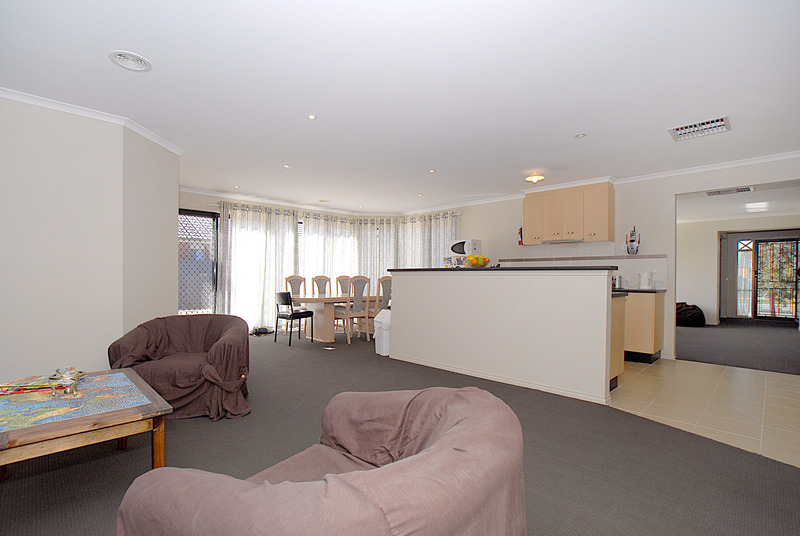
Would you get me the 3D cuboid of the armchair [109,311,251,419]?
[{"bbox_3d":[-1.735,0.777,3.020,0.910,0.740,0.810,0,-1,-14],"label":"armchair"}]

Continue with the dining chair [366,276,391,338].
[{"bbox_3d":[-0.348,0.679,6.314,0.450,1.060,0.550,1,-1,-44],"label":"dining chair"}]

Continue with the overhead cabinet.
[{"bbox_3d":[2.509,-0.759,5.354,1.190,0.800,0.360,-1,-1,43],"label":"overhead cabinet"}]

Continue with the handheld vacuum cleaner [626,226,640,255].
[{"bbox_3d":[3.128,-0.368,4.770,0.165,0.365,0.120,-1,-1,42],"label":"handheld vacuum cleaner"}]

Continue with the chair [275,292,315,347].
[{"bbox_3d":[-1.713,0.792,5.699,0.490,0.810,0.500,-1,-2,45],"label":"chair"}]

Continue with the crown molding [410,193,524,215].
[{"bbox_3d":[1.127,-1.216,6.842,2.591,0.080,0.080,-1,-1,43],"label":"crown molding"}]

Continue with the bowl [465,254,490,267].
[{"bbox_3d":[0.863,-0.084,3.966,0.290,0.150,0.290,0,-1,0],"label":"bowl"}]

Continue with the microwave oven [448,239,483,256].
[{"bbox_3d":[1.175,-0.337,6.392,0.476,0.275,0.354,-1,-1,43],"label":"microwave oven"}]

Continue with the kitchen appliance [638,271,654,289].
[{"bbox_3d":[3.189,0.154,4.607,0.210,0.230,0.155,-1,-1,38],"label":"kitchen appliance"}]

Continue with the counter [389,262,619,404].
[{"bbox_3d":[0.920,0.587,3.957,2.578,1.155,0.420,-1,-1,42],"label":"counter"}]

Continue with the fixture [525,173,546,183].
[{"bbox_3d":[1.787,-1.187,4.696,0.270,0.140,0.270,0,-1,0],"label":"fixture"}]

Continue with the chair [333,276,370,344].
[{"bbox_3d":[-0.814,0.670,5.868,0.450,1.060,0.550,1,-1,-44],"label":"chair"}]

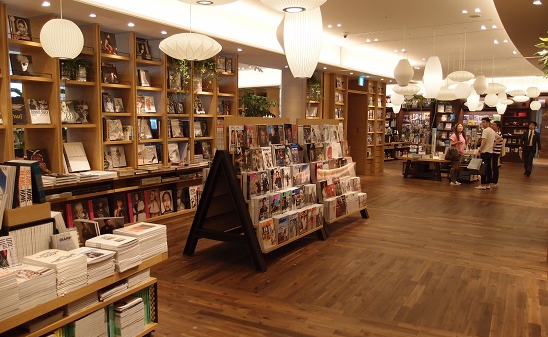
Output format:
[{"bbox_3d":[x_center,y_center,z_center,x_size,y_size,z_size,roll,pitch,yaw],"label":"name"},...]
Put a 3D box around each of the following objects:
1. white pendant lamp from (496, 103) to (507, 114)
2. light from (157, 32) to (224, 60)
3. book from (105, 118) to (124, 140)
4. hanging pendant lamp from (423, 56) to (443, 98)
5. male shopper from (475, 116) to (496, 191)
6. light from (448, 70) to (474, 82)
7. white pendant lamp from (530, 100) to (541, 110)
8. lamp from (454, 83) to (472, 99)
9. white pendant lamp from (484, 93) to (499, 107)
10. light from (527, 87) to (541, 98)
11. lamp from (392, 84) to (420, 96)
[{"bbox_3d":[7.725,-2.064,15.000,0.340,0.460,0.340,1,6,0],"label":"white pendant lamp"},{"bbox_3d":[-0.842,-1.233,4.500,0.640,0.265,0.640,0,6,0],"label":"light"},{"bbox_3d":[-2.378,-0.570,6.650,0.030,0.320,0.250,-7,1,32],"label":"book"},{"bbox_3d":[3.292,-1.880,9.150,0.390,0.850,0.390,1,6,0],"label":"hanging pendant lamp"},{"bbox_3d":[5.158,-0.370,10.742,0.520,1.730,0.460,-6,9,-44],"label":"male shopper"},{"bbox_3d":[4.356,-2.133,10.300,0.620,0.250,0.620,1,6,0],"label":"light"},{"bbox_3d":[9.922,-2.372,16.800,0.425,0.360,0.425,0,6,0],"label":"white pendant lamp"},{"bbox_3d":[3.853,-1.555,9.000,0.355,0.315,0.355,0,6,0],"label":"lamp"},{"bbox_3d":[6.095,-1.894,12.400,0.375,0.360,0.375,1,6,0],"label":"white pendant lamp"},{"bbox_3d":[8.553,-2.493,14.600,0.465,0.365,0.465,0,6,0],"label":"light"},{"bbox_3d":[2.874,-1.689,9.600,0.600,0.235,0.600,0,6,0],"label":"lamp"}]

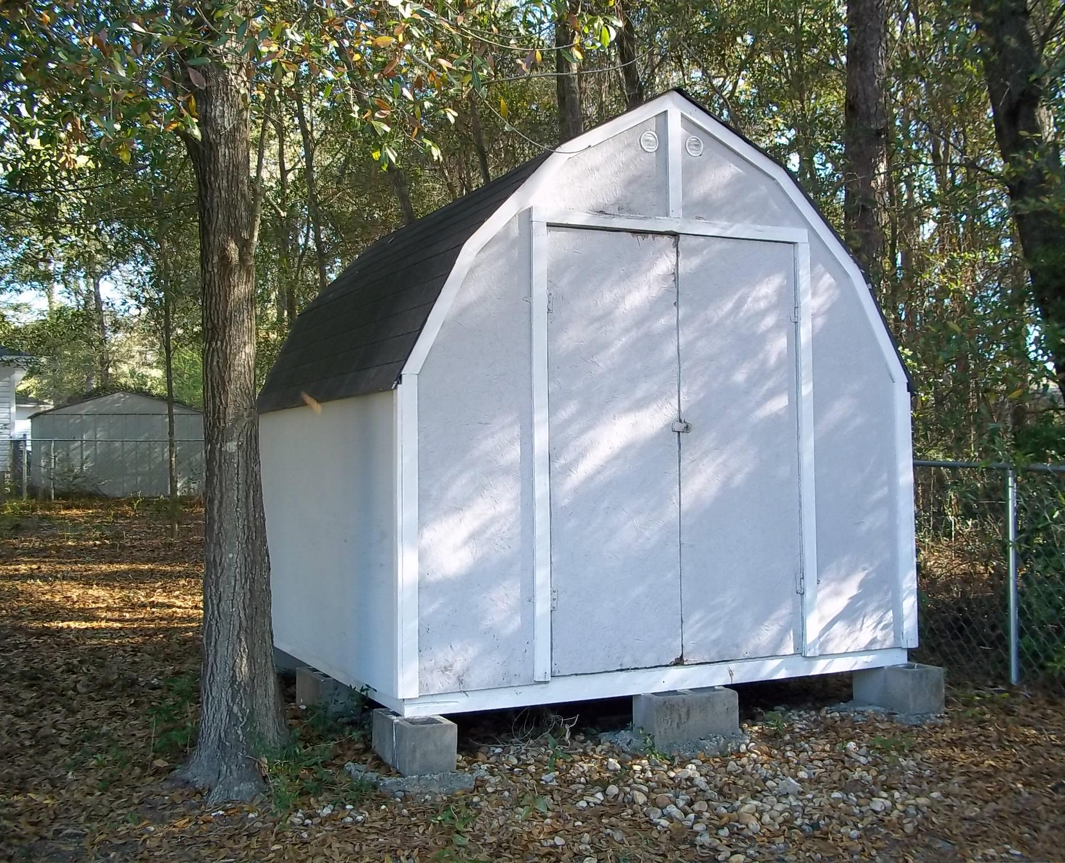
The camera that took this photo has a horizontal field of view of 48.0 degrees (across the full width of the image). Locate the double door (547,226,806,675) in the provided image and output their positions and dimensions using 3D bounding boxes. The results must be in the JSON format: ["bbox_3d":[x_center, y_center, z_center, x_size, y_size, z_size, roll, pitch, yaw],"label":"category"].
[{"bbox_3d":[0.633,0.072,5.120,1.254,1.840,0.060,0,-2,-25],"label":"double door"}]

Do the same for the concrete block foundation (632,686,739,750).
[{"bbox_3d":[0.642,1.183,5.000,0.397,0.190,0.194,0,-2,-23],"label":"concrete block foundation"}]

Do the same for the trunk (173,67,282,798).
[{"bbox_3d":[-1.120,-0.056,4.463,0.390,2.760,0.380,0,-2,-14],"label":"trunk"}]

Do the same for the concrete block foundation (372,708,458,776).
[{"bbox_3d":[-0.449,1.184,4.562,0.194,0.190,0.397,0,-2,-25],"label":"concrete block foundation"}]

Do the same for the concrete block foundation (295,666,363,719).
[{"bbox_3d":[-0.946,1.217,5.560,0.194,0.190,0.397,0,-2,-26],"label":"concrete block foundation"}]

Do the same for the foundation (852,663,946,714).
[{"bbox_3d":[1.700,1.186,5.577,0.194,0.190,0.397,0,-2,-25],"label":"foundation"}]

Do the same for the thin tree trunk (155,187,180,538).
[{"bbox_3d":[-5.032,-0.917,16.500,0.280,4.820,0.250,0,-2,-25],"label":"thin tree trunk"}]

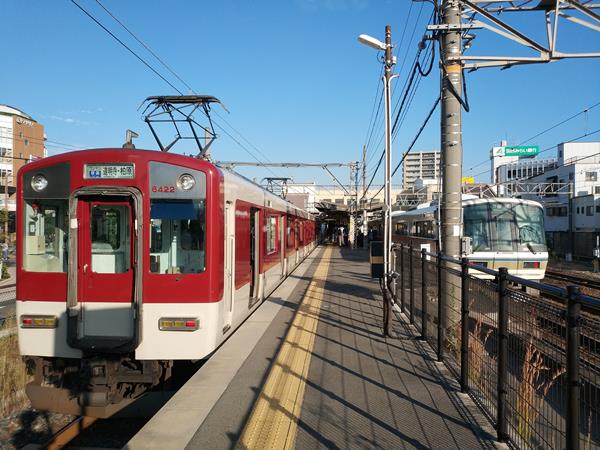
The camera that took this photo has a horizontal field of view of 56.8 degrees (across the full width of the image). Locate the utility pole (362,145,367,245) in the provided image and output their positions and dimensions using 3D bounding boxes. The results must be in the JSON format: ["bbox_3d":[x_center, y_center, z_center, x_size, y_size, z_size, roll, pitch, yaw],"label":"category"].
[{"bbox_3d":[4.910,-2.160,42.000,0.270,7.850,0.270,0,0,4],"label":"utility pole"}]

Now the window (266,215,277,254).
[{"bbox_3d":[-0.665,0.240,13.340,0.080,0.870,1.850,0,0,4],"label":"window"}]

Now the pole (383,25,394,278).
[{"bbox_3d":[1.220,-0.610,7.640,0.150,4.250,0.150,0,0,4],"label":"pole"}]

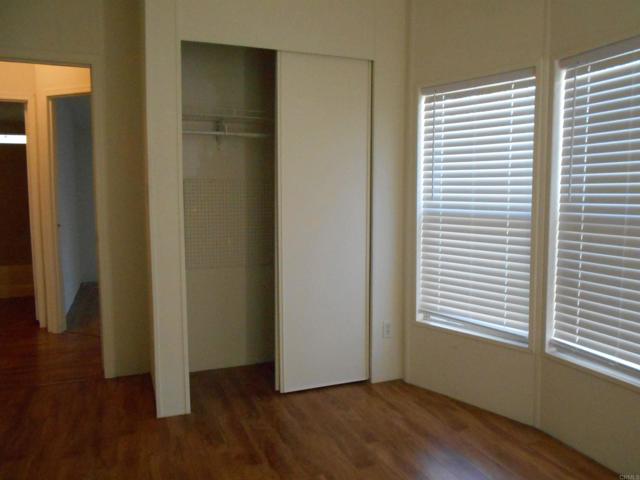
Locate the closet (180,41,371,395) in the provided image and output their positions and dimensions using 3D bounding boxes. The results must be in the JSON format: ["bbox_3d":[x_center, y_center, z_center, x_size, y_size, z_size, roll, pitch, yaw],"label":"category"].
[{"bbox_3d":[-0.303,-0.079,3.085,1.130,2.020,0.600,-2,6,-21],"label":"closet"}]

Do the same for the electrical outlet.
[{"bbox_3d":[0.440,0.582,3.108,0.070,0.115,0.015,-2,6,-21],"label":"electrical outlet"}]

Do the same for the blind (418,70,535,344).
[{"bbox_3d":[0.884,-0.182,2.781,0.090,1.460,0.710,-5,7,-43],"label":"blind"}]

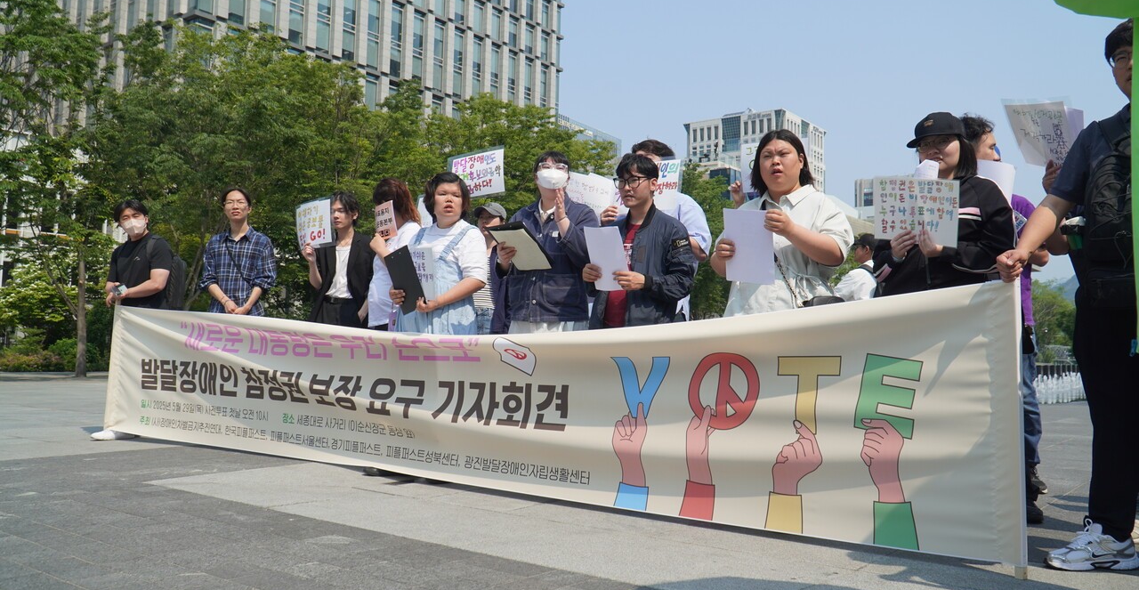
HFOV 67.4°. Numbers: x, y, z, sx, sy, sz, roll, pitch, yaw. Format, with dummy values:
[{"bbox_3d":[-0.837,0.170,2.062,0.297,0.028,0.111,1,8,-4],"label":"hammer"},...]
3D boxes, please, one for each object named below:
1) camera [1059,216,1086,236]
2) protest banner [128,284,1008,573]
[{"bbox_3d":[1.885,-0.257,3.200,0.110,0.075,0.070,-2,-4,37],"label":"camera"},{"bbox_3d":[-0.955,0.468,4.500,6.000,0.910,0.130,-2,-4,36],"label":"protest banner"}]

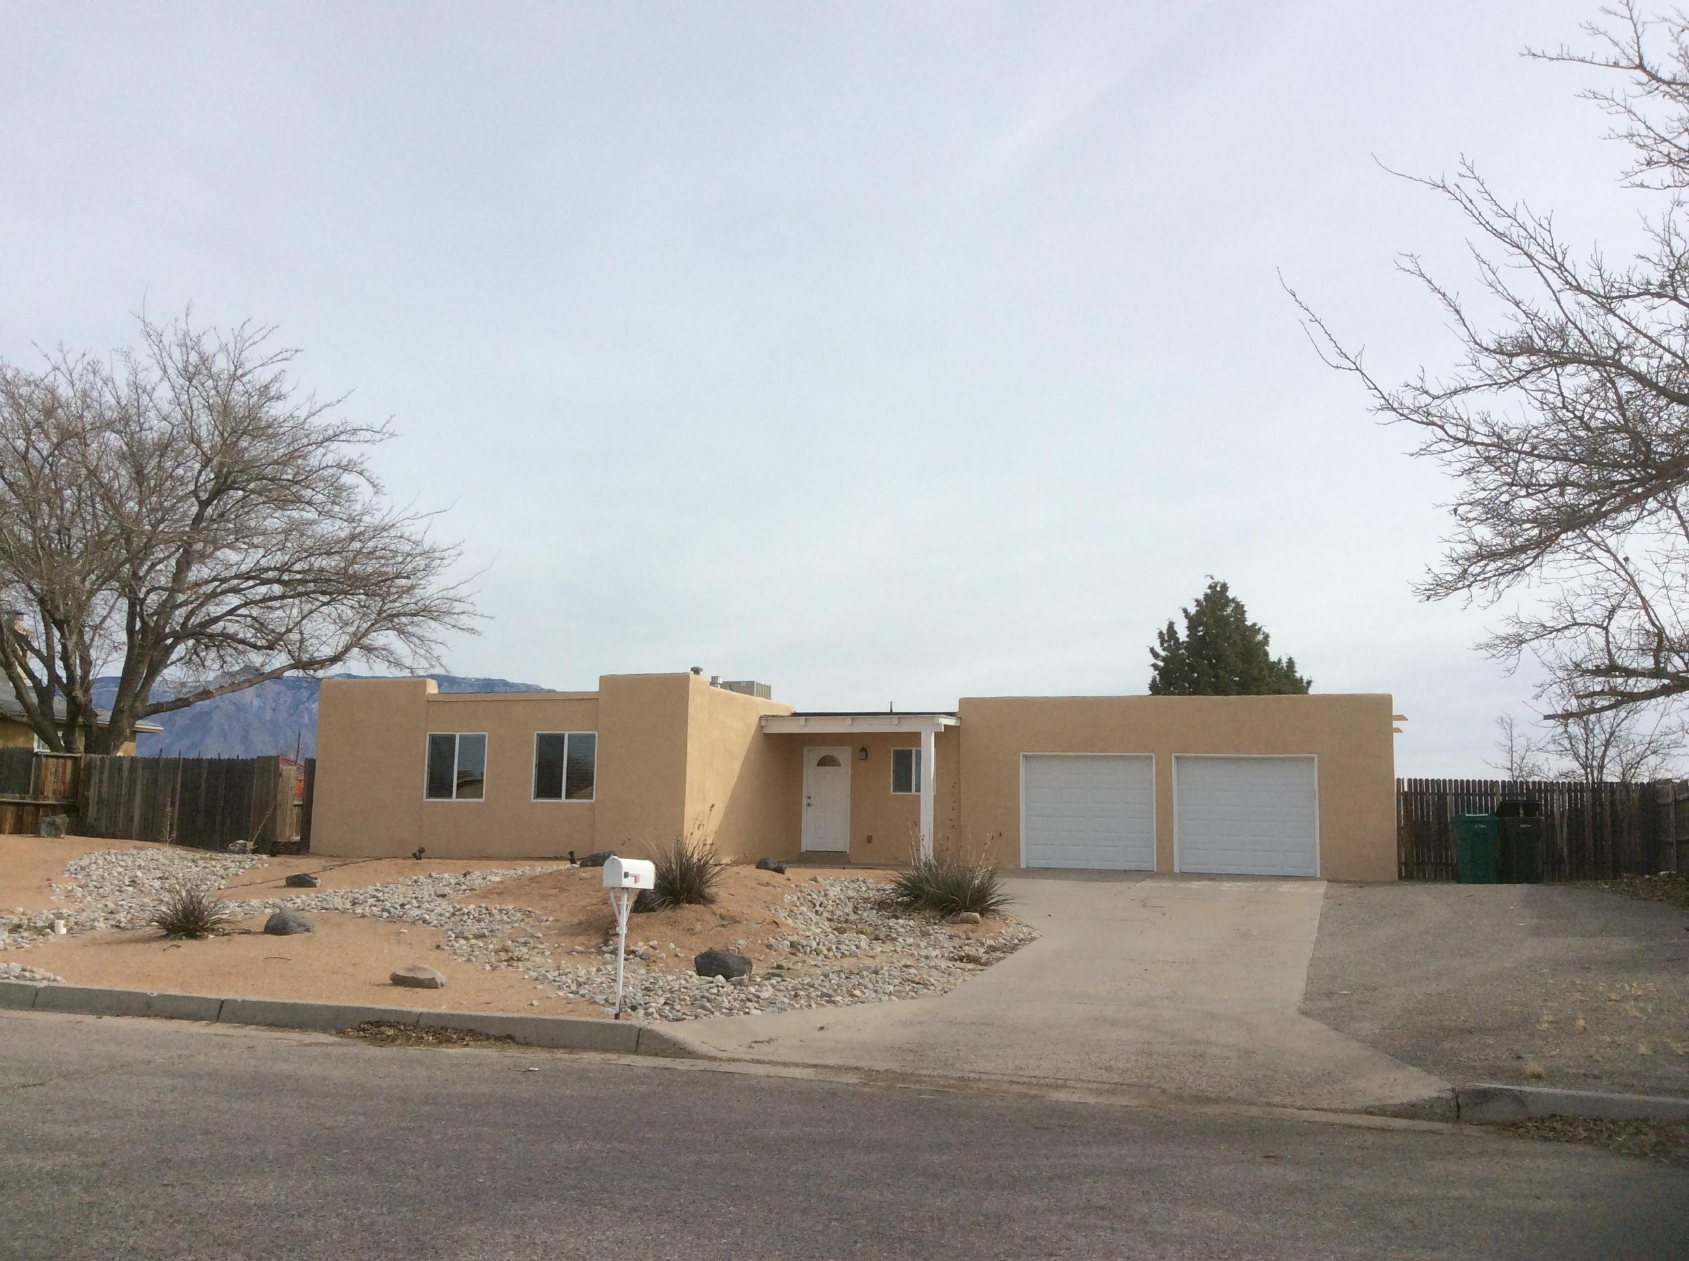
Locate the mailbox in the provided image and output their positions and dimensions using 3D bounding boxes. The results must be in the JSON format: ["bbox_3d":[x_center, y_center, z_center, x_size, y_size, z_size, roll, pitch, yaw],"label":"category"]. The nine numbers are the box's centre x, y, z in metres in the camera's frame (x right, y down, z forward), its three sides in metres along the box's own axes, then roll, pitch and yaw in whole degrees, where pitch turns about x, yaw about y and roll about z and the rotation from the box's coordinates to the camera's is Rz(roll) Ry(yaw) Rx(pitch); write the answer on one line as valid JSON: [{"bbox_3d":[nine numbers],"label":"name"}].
[{"bbox_3d":[-1.690,1.913,12.250,0.175,0.228,0.490,-3,-10,22],"label":"mailbox"}]

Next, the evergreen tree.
[{"bbox_3d":[10.639,2.381,43.053,5.000,7.730,5.000,1,-7,0],"label":"evergreen tree"}]

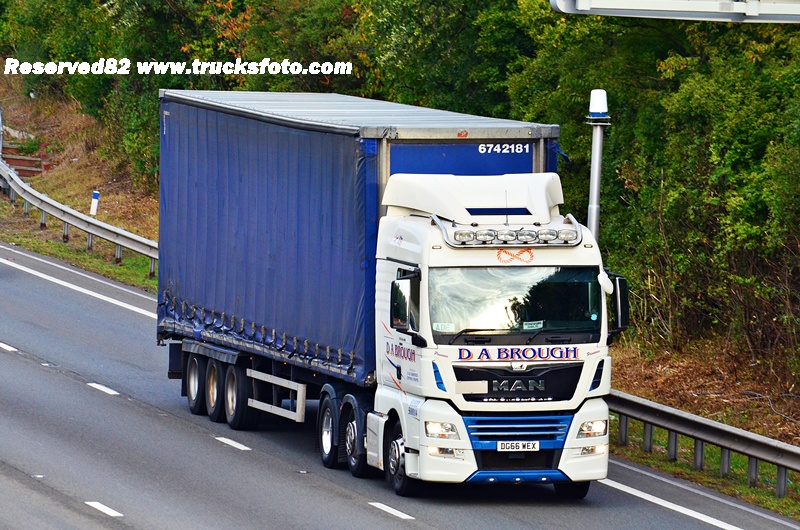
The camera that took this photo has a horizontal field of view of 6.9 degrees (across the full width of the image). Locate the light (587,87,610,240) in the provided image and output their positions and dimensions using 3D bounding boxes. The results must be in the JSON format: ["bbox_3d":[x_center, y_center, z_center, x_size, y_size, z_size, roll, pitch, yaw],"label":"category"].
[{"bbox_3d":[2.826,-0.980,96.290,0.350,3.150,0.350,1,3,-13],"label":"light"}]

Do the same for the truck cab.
[{"bbox_3d":[1.171,0.890,80.929,2.720,3.900,2.720,0,3,-13],"label":"truck cab"}]

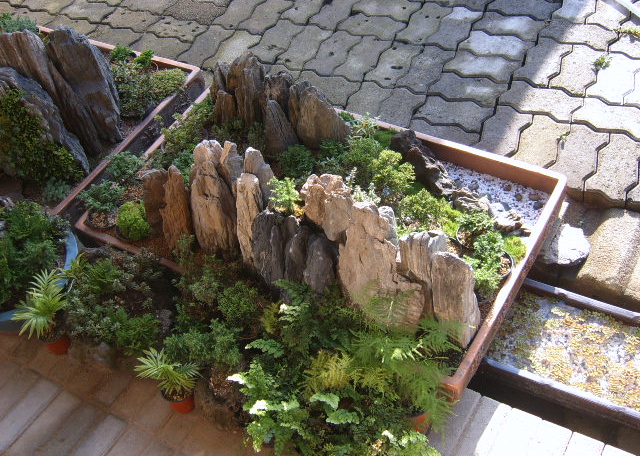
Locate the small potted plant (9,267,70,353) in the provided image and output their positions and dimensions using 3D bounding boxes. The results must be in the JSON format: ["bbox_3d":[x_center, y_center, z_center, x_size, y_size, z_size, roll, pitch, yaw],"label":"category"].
[{"bbox_3d":[-0.692,0.218,2.074,0.170,0.222,0.162,-36,50,-19],"label":"small potted plant"}]

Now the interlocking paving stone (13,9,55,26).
[{"bbox_3d":[-1.133,-0.787,3.248,0.236,0.063,0.132,17,55,26],"label":"interlocking paving stone"}]

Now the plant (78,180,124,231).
[{"bbox_3d":[-0.604,-0.054,2.320,0.118,0.140,0.105,-29,49,-12],"label":"plant"}]

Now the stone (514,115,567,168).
[{"bbox_3d":[0.611,-0.206,2.323,0.132,0.063,0.236,17,55,26],"label":"stone"}]

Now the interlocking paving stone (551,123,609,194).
[{"bbox_3d":[0.702,-0.173,2.272,0.132,0.063,0.236,17,55,26],"label":"interlocking paving stone"}]

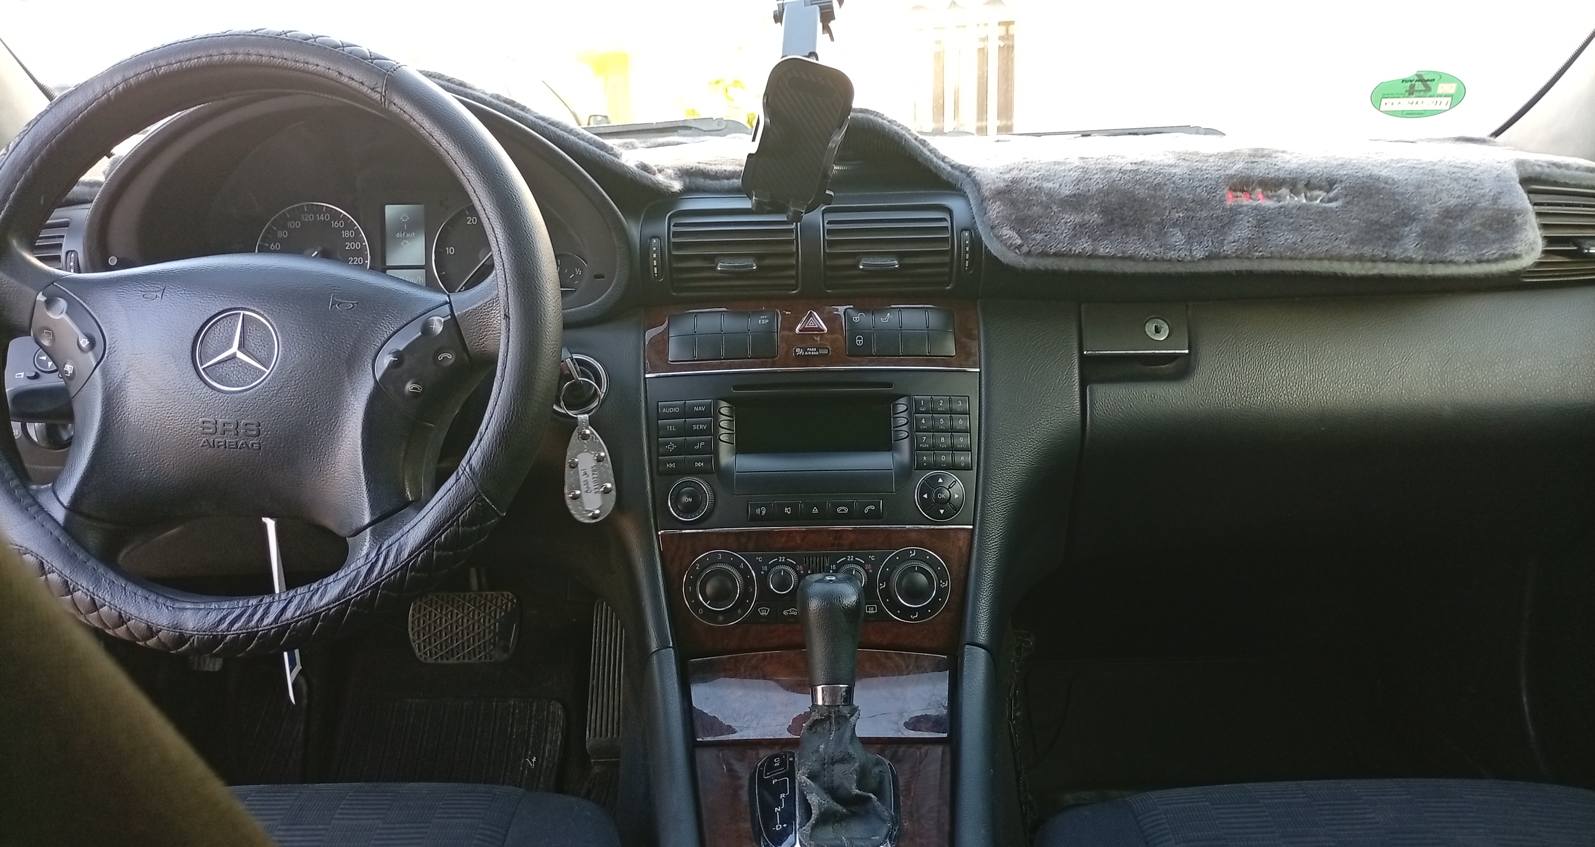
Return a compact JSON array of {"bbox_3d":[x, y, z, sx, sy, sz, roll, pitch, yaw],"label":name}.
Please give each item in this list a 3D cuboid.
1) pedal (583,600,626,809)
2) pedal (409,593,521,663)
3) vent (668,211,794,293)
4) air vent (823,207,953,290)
[{"bbox_3d":[-0.206,0.293,1.360,0.050,0.200,0.040,0,-25,-1],"label":"pedal"},{"bbox_3d":[-0.364,0.222,1.360,0.120,0.078,0.035,0,-19,-1],"label":"pedal"},{"bbox_3d":[-0.051,-0.136,0.995,0.103,0.067,0.040,-1,2,-1],"label":"vent"},{"bbox_3d":[0.072,-0.140,0.995,0.103,0.067,0.040,-1,2,-1],"label":"air vent"}]

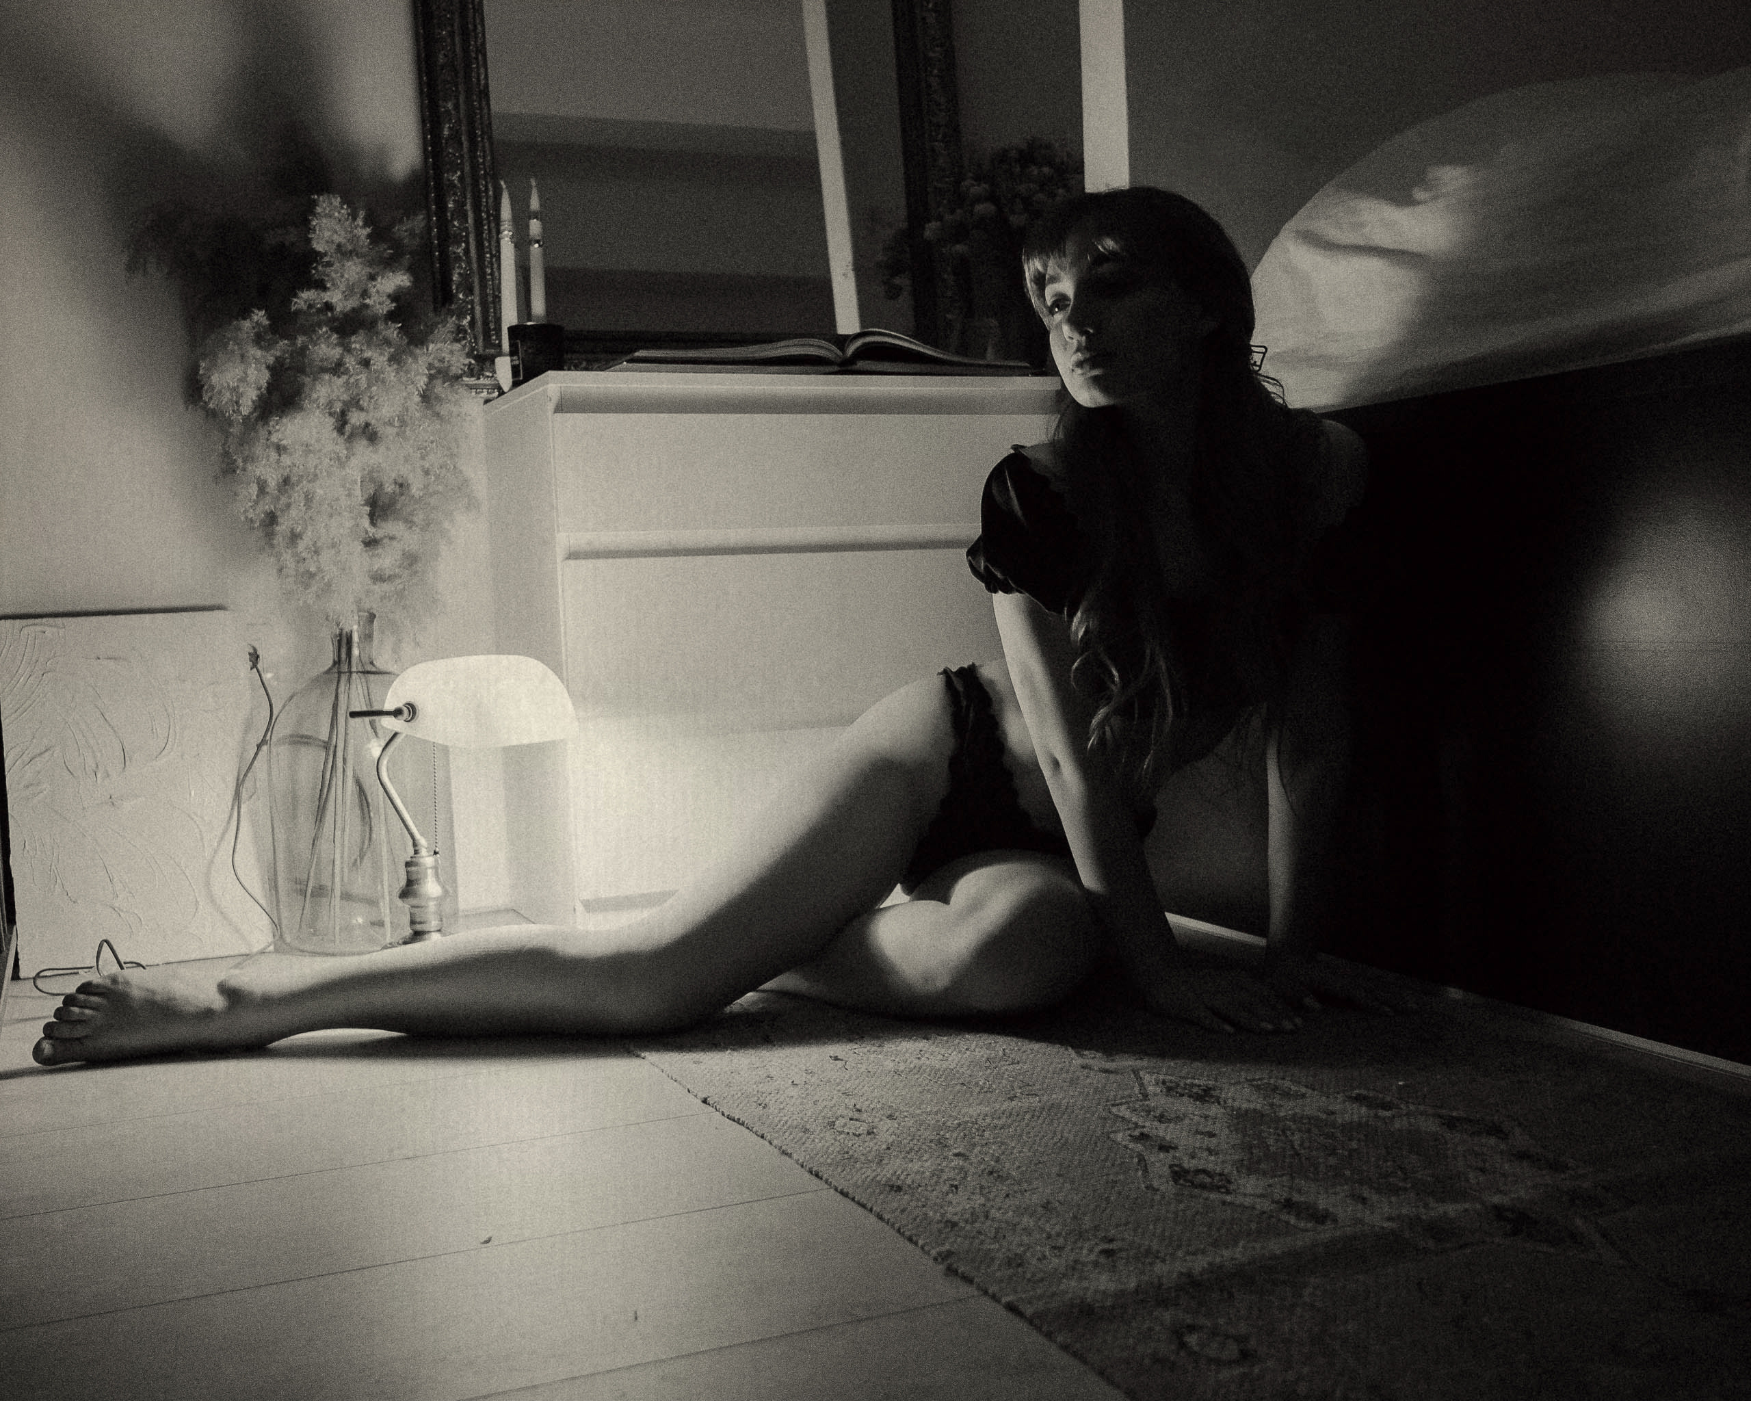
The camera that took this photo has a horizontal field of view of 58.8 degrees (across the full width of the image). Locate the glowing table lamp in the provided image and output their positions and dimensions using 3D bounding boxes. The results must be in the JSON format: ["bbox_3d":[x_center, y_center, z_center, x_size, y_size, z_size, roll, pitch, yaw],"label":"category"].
[{"bbox_3d":[-0.546,0.137,1.987,0.230,0.385,0.245,-6,6,-34],"label":"glowing table lamp"}]

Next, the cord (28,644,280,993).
[{"bbox_3d":[-0.921,0.143,1.971,0.310,0.410,0.160,-4,5,-19],"label":"cord"}]

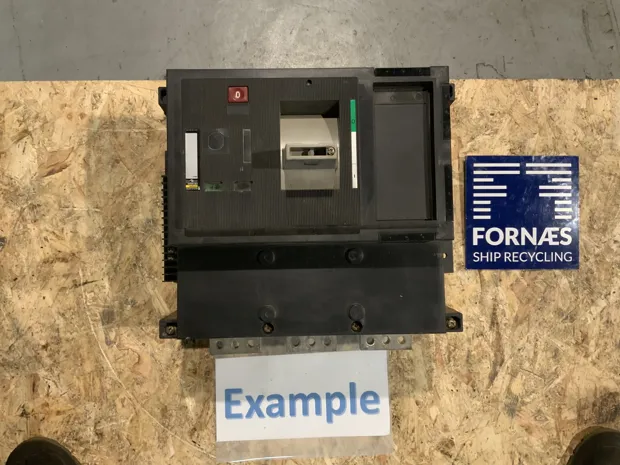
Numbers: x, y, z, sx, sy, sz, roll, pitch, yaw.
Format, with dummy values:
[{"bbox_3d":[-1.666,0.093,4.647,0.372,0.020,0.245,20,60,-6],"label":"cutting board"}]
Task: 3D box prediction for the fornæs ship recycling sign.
[{"bbox_3d":[0.270,-0.026,0.660,0.143,0.005,0.143,0,88,0],"label":"fornæs ship recycling sign"}]

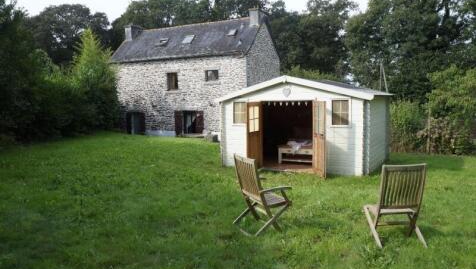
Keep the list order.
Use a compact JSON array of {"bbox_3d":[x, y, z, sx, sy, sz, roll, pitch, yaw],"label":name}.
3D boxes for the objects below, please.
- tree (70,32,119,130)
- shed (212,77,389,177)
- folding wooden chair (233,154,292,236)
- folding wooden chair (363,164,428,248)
[{"bbox_3d":[-11.057,-4.238,27.500,3.600,7.700,3.600,-1,5,0],"label":"tree"},{"bbox_3d":[2.000,-0.409,10.394,4.295,2.442,2.859,2,6,32],"label":"shed"},{"bbox_3d":[0.286,0.701,4.302,0.570,0.905,0.560,-3,4,-27],"label":"folding wooden chair"},{"bbox_3d":[1.727,0.749,3.941,0.490,0.905,0.560,-1,4,1],"label":"folding wooden chair"}]

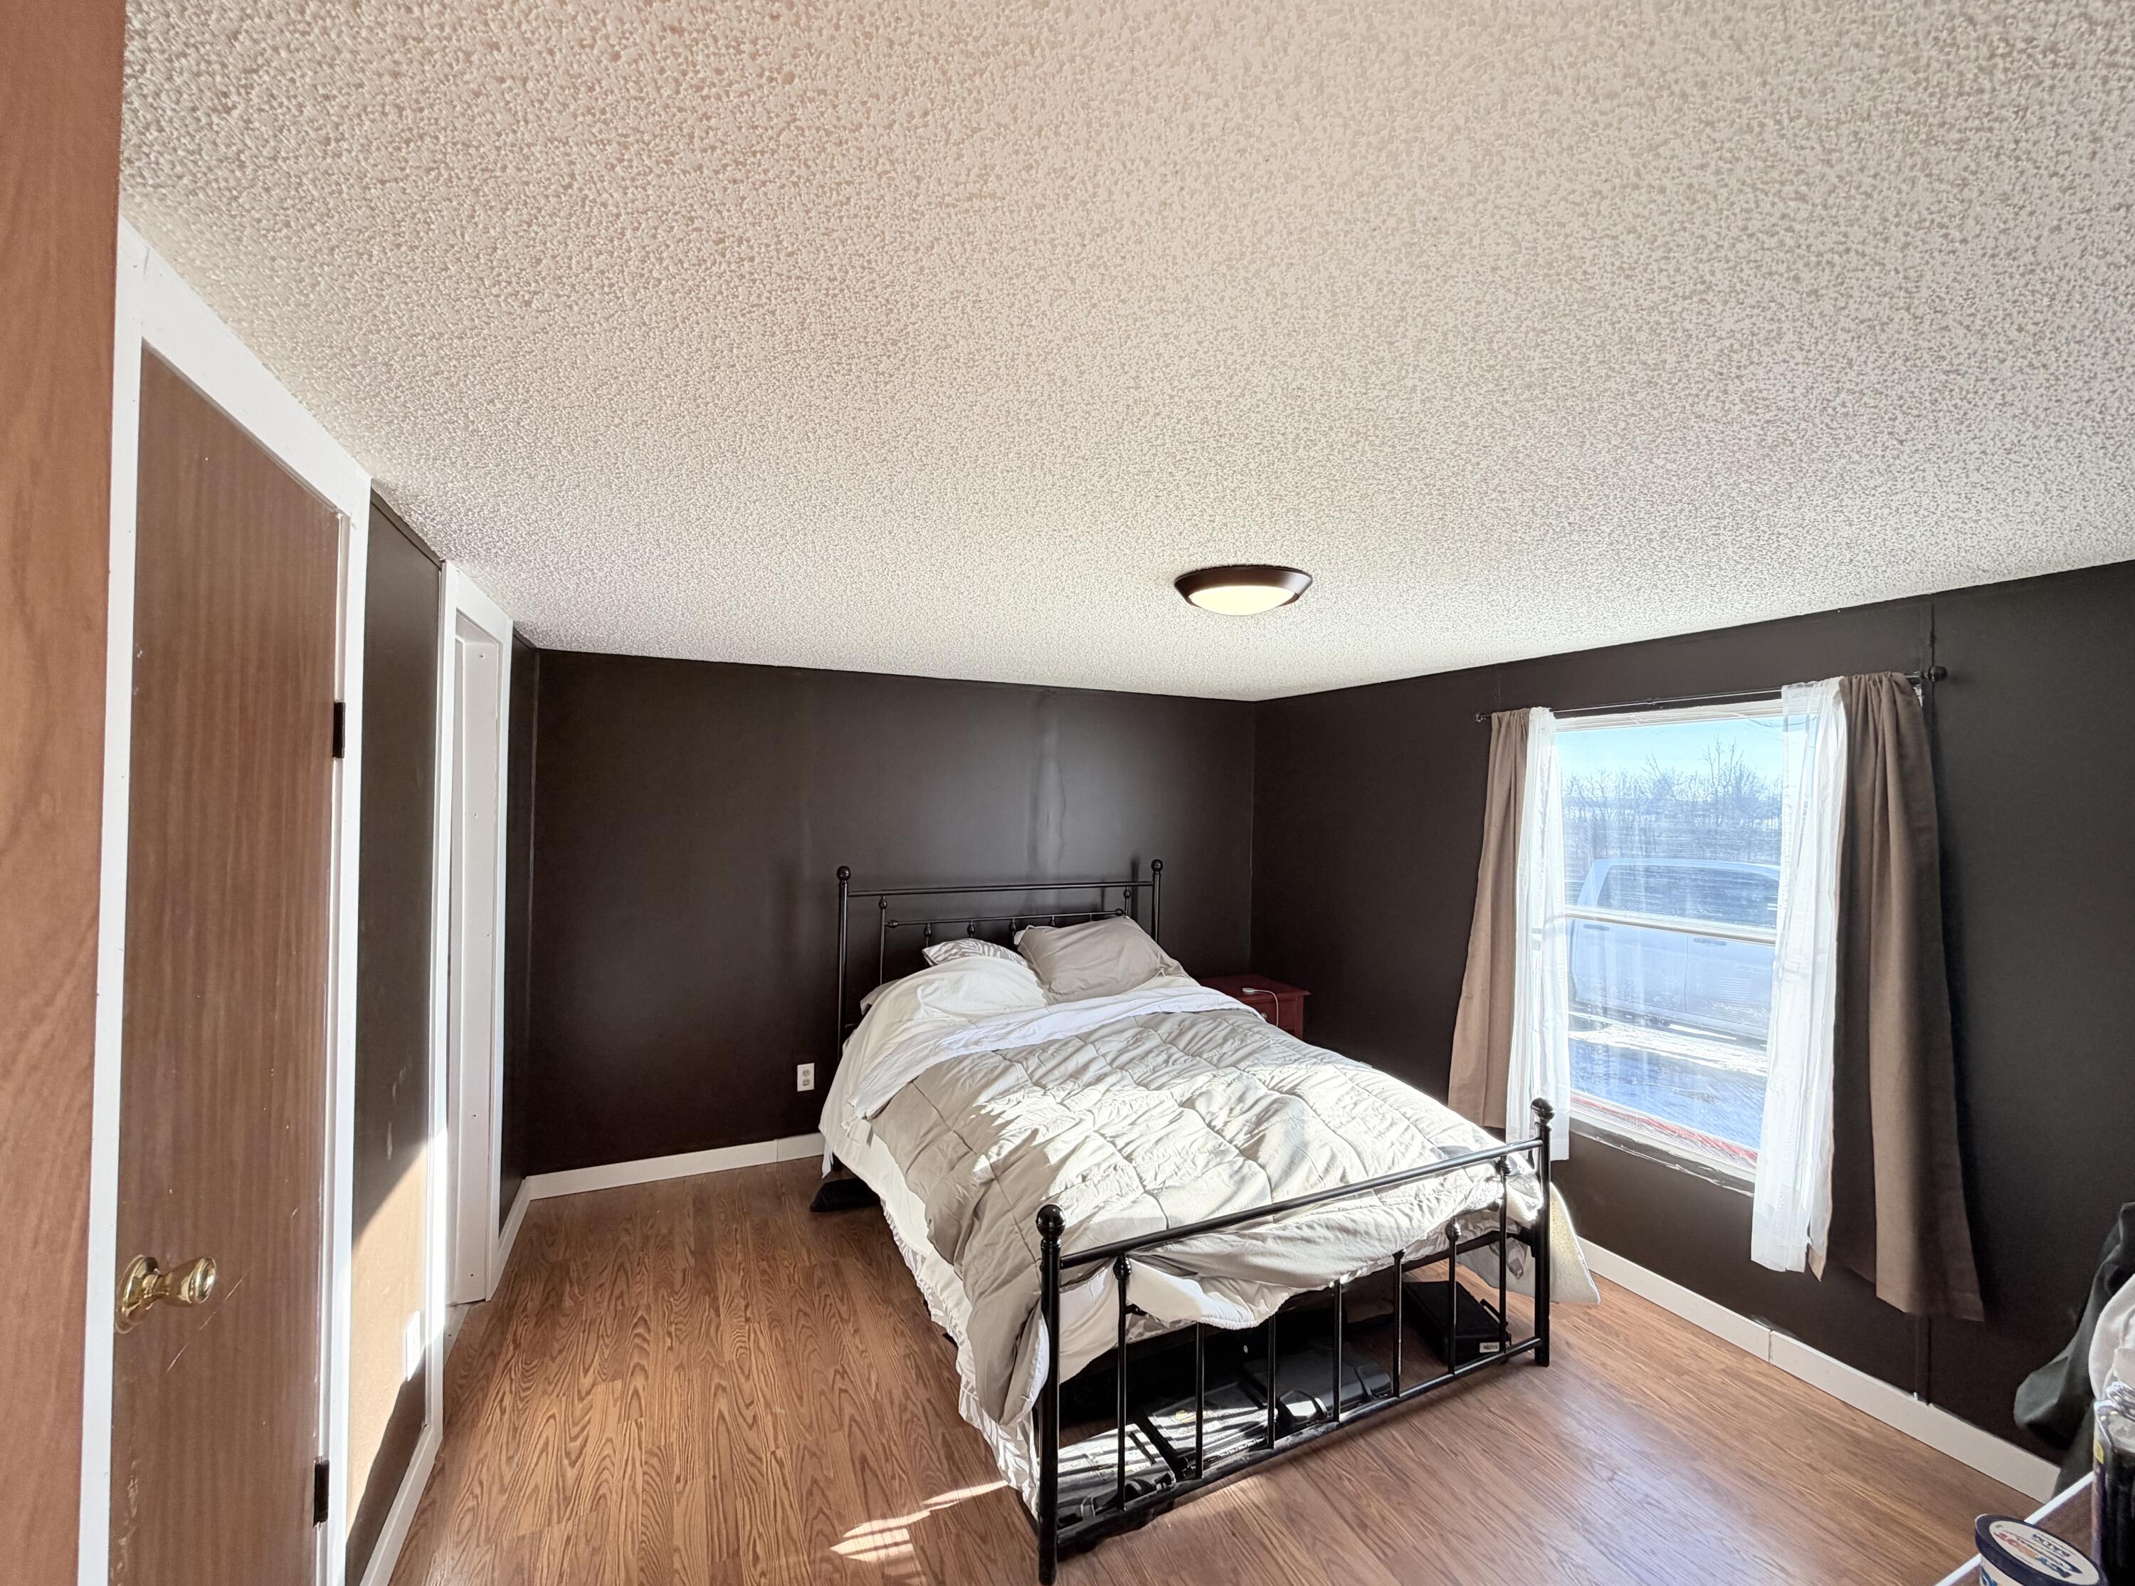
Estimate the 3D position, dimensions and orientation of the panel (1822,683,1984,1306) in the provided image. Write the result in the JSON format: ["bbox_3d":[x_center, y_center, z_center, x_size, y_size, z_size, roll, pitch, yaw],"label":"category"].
[{"bbox_3d":[2.076,0.474,2.159,0.110,1.570,0.300,1,-1,-24],"label":"panel"}]

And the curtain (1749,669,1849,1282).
[{"bbox_3d":[1.986,0.500,2.355,0.090,1.600,0.210,1,-1,-24],"label":"curtain"}]

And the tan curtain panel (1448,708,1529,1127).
[{"bbox_3d":[1.587,0.473,3.261,0.110,1.560,0.340,1,-1,-24],"label":"tan curtain panel"}]

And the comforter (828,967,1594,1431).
[{"bbox_3d":[0.293,1.061,2.942,1.850,0.700,1.850,1,-1,-26],"label":"comforter"}]

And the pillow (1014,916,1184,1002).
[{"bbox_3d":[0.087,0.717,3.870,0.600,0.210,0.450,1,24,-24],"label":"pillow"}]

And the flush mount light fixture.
[{"bbox_3d":[0.447,-0.489,2.181,0.335,0.085,0.335,1,-1,0],"label":"flush mount light fixture"}]

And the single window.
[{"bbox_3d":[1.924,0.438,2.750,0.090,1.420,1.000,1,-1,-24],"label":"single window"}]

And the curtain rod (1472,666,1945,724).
[{"bbox_3d":[1.870,-0.293,2.716,0.090,0.045,1.370,1,-1,-24],"label":"curtain rod"}]

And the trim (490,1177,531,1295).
[{"bbox_3d":[-1.940,1.530,3.014,0.020,0.090,0.700,1,-1,-24],"label":"trim"}]

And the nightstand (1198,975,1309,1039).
[{"bbox_3d":[0.873,1.309,4.352,0.520,0.638,0.430,1,-1,-24],"label":"nightstand"}]

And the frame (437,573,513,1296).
[{"bbox_3d":[-1.672,0.513,2.369,0.120,2.120,0.920,1,-1,-24],"label":"frame"}]

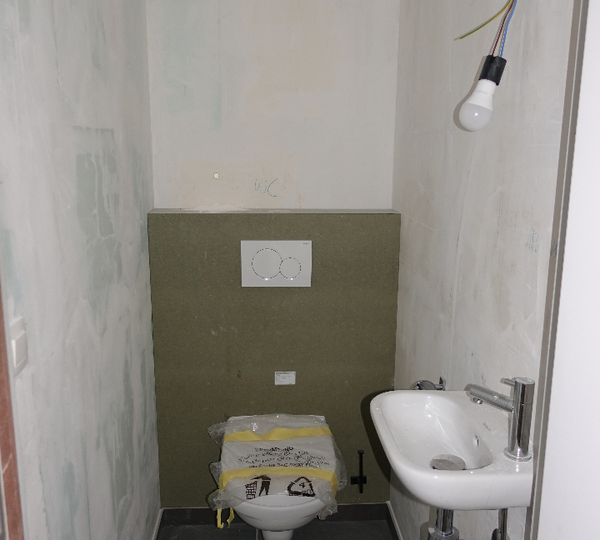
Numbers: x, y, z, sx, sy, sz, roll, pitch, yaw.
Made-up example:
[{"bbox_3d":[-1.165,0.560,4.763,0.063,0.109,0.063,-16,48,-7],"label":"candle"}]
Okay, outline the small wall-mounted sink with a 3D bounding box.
[{"bbox_3d":[0.282,0.363,1.144,0.272,0.125,0.362,0,12,-4],"label":"small wall-mounted sink"}]

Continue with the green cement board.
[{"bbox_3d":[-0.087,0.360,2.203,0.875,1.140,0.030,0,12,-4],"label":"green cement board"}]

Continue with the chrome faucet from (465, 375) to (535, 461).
[{"bbox_3d":[0.357,0.247,1.056,0.050,0.140,0.130,-9,15,-37],"label":"chrome faucet"}]

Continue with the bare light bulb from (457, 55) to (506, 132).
[{"bbox_3d":[0.342,-0.326,1.115,0.061,0.142,0.061,19,2,-7],"label":"bare light bulb"}]

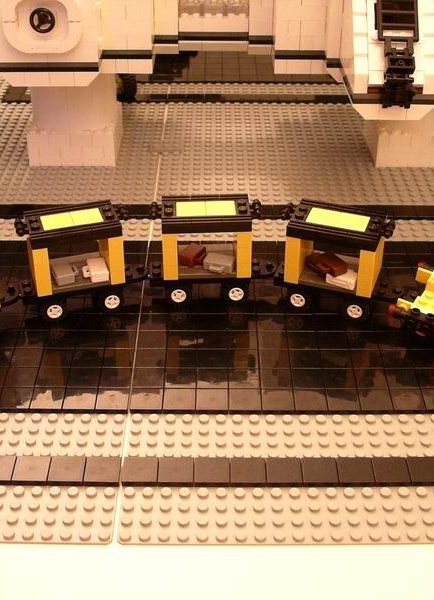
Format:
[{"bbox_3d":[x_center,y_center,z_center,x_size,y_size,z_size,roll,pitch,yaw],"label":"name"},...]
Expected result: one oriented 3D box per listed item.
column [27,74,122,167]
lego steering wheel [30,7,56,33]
[{"bbox_3d":[-0.108,-0.153,0.649,0.064,0.082,0.064,0,35,0],"label":"column"},{"bbox_3d":[-0.109,-0.175,0.535,0.016,0.016,0.006,0,35,0],"label":"lego steering wheel"}]

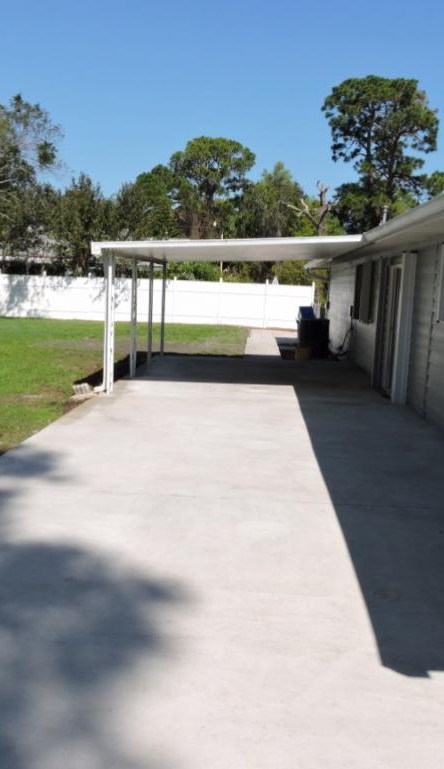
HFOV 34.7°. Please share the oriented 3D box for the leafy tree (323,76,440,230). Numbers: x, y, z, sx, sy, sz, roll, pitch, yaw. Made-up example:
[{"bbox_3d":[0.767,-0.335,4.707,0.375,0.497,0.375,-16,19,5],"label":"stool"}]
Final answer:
[{"bbox_3d":[10.288,-12.574,48.310,8.100,15.975,7.800,3,8,3],"label":"leafy tree"}]

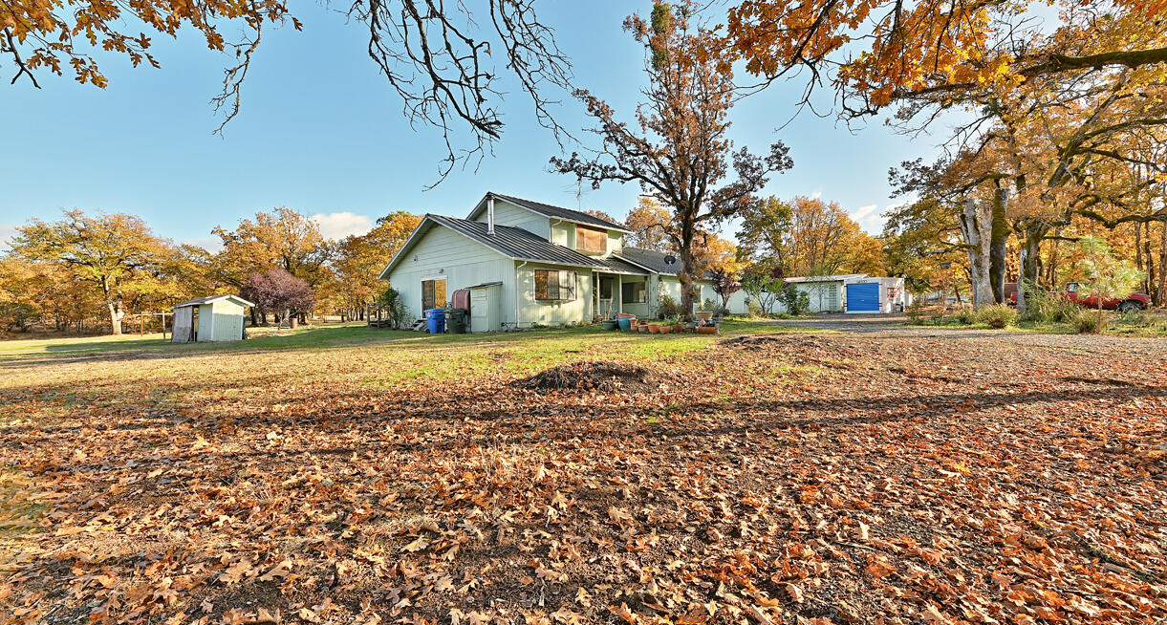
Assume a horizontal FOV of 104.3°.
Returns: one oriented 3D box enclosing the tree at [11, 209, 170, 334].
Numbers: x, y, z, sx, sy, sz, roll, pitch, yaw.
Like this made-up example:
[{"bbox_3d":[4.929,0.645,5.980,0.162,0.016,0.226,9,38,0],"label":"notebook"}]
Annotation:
[{"bbox_3d":[-40.850,-3.400,38.000,9.000,10.600,9.000,0,0,43],"label":"tree"}]

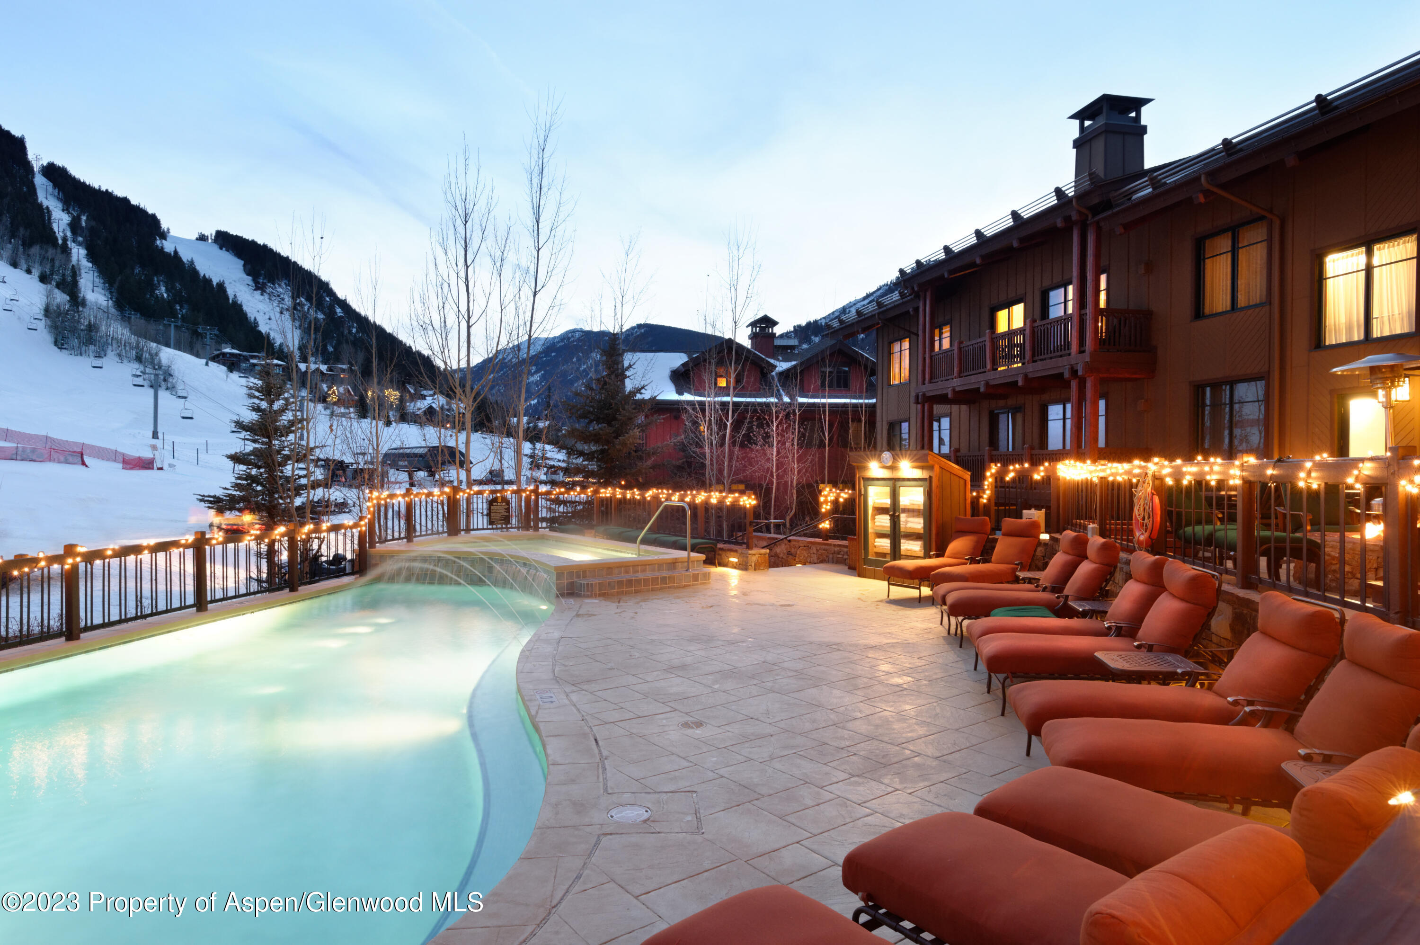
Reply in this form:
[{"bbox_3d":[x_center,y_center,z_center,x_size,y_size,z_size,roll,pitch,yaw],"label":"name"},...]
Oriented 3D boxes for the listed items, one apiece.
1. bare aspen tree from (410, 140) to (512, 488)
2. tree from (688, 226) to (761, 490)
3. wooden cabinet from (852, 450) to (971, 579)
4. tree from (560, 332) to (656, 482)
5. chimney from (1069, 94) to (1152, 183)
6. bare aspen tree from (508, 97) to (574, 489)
[{"bbox_3d":[-6.413,-3.219,20.300,2.600,10.638,2.600,0,0,0],"label":"bare aspen tree"},{"bbox_3d":[0.343,-1.931,19.500,1.850,8.262,1.850,0,0,0],"label":"tree"},{"bbox_3d":[3.410,0.765,13.500,1.150,2.170,1.620,0,0,-37],"label":"wooden cabinet"},{"bbox_3d":[-2.649,-0.843,20.800,2.800,5.687,2.800,0,0,0],"label":"tree"},{"bbox_3d":[11.640,-9.200,22.900,1.600,2.600,1.500,0,0,-14],"label":"chimney"},{"bbox_3d":[-4.550,-3.990,21.200,1.850,12.180,1.850,0,0,0],"label":"bare aspen tree"}]

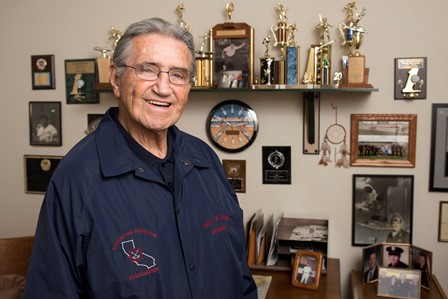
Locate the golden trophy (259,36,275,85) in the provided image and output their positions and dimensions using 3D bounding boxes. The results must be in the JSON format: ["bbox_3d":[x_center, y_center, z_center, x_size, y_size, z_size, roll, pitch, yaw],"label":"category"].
[{"bbox_3d":[0.213,-0.437,2.420,0.075,0.243,0.065,0,5,10],"label":"golden trophy"}]

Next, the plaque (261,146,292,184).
[{"bbox_3d":[0.282,0.085,2.569,0.149,0.201,0.018,0,5,10],"label":"plaque"}]

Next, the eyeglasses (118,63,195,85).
[{"bbox_3d":[-0.148,-0.166,1.058,0.132,0.041,0.135,5,8,-25],"label":"eyeglasses"}]

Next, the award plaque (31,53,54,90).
[{"bbox_3d":[-1.017,-0.433,2.742,0.129,0.189,0.024,0,5,10],"label":"award plaque"}]

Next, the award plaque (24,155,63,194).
[{"bbox_3d":[-1.017,0.149,2.798,0.268,0.221,0.020,0,5,10],"label":"award plaque"}]

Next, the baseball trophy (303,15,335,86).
[{"bbox_3d":[0.464,-0.478,2.373,0.147,0.340,0.085,0,5,10],"label":"baseball trophy"}]

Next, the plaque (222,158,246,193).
[{"bbox_3d":[0.058,0.145,2.613,0.124,0.175,0.018,0,5,10],"label":"plaque"}]

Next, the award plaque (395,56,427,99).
[{"bbox_3d":[0.929,-0.351,2.418,0.151,0.203,0.020,0,5,10],"label":"award plaque"}]

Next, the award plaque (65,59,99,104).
[{"bbox_3d":[-0.788,-0.377,2.709,0.188,0.248,0.020,0,5,10],"label":"award plaque"}]

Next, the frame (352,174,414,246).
[{"bbox_3d":[0.818,0.316,2.501,0.298,0.372,0.020,0,5,10],"label":"frame"}]

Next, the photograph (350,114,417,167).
[{"bbox_3d":[0.810,-0.043,2.470,0.316,0.265,0.025,0,5,10],"label":"photograph"}]

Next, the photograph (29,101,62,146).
[{"bbox_3d":[-1.010,-0.144,2.768,0.197,0.249,0.018,0,5,10],"label":"photograph"}]

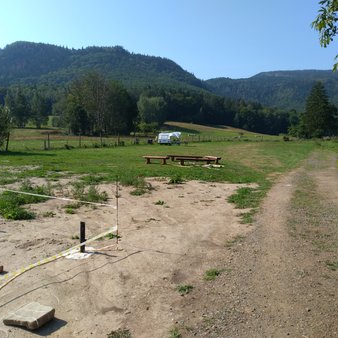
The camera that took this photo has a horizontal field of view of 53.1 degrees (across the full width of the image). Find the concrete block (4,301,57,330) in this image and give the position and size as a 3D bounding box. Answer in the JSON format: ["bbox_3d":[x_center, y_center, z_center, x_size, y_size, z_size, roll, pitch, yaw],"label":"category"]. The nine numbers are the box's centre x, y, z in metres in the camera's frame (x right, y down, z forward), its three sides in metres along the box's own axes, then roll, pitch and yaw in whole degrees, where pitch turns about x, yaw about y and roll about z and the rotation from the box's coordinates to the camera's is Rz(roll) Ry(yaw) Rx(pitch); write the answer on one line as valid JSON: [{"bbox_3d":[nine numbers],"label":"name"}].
[{"bbox_3d":[-1.165,1.238,2.834,0.255,0.073,0.330,3,6,26],"label":"concrete block"}]

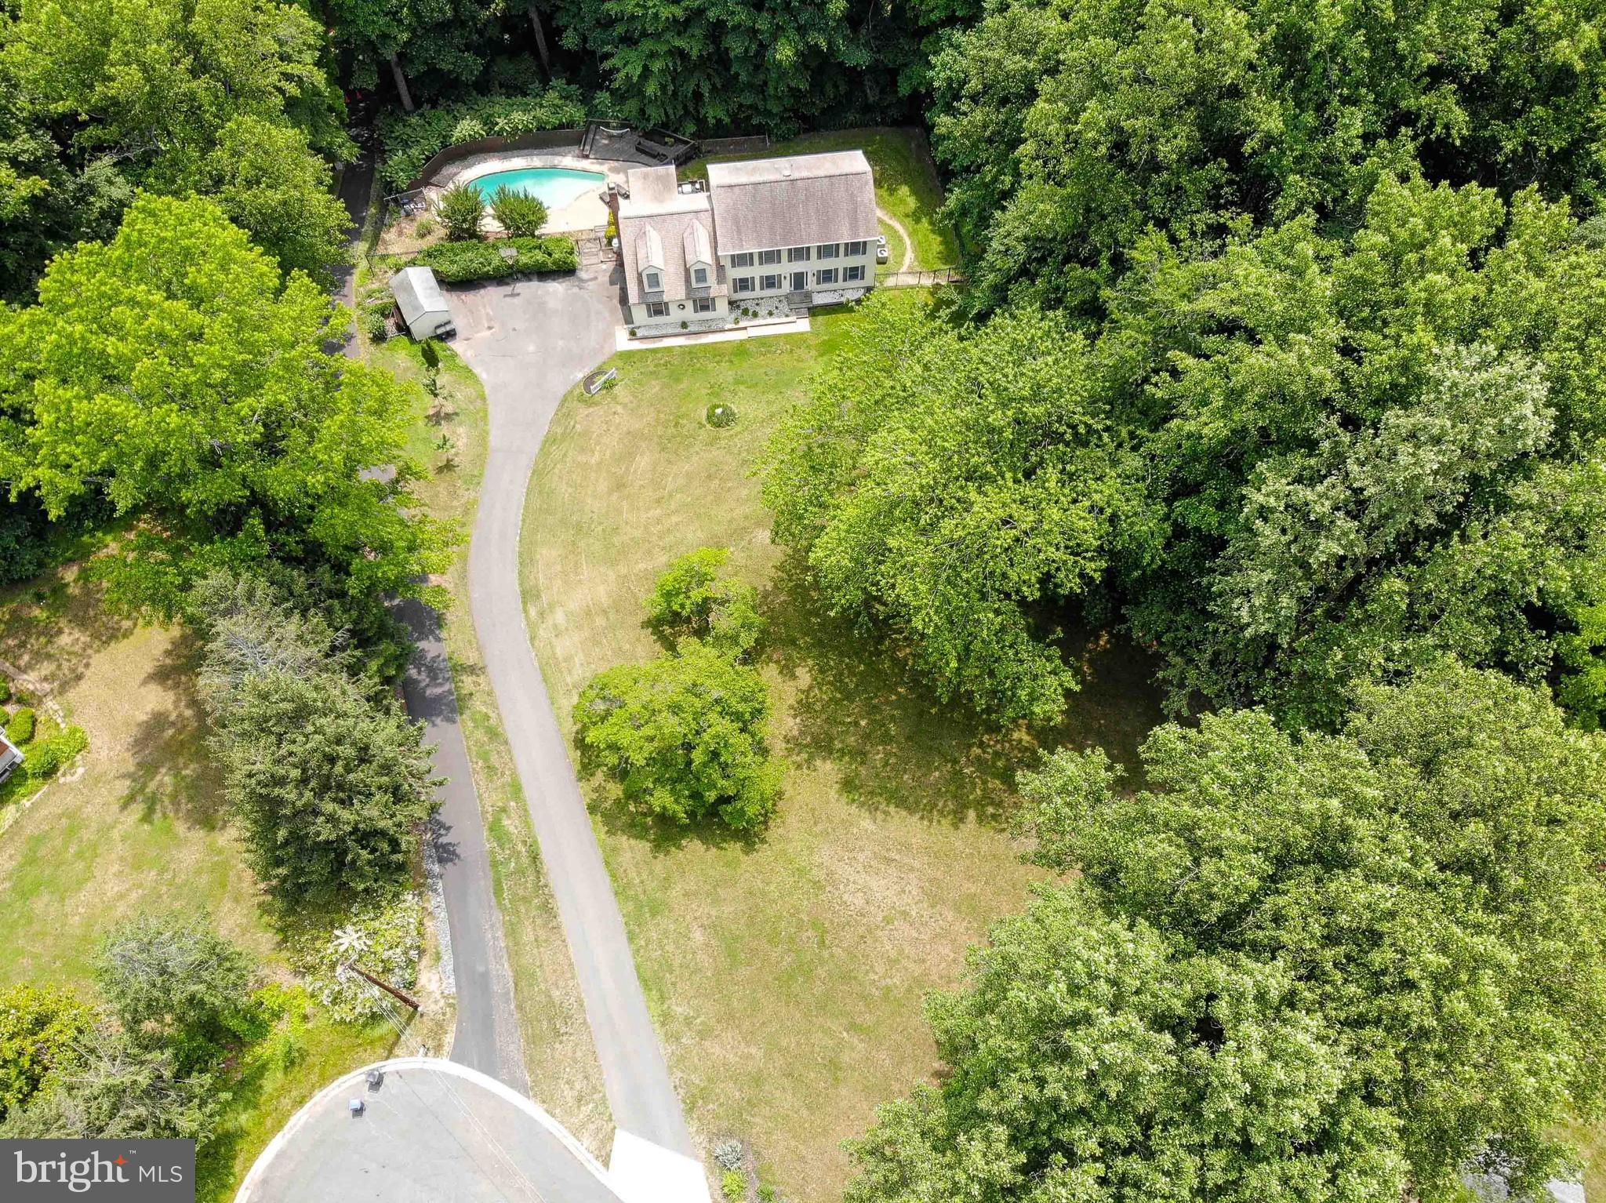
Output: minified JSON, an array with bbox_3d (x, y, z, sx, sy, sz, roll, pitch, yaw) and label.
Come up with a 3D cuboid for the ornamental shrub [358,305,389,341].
[{"bbox_3d":[-36.005,-23.306,93.507,2.400,2.600,2.700,-2,59,0],"label":"ornamental shrub"}]

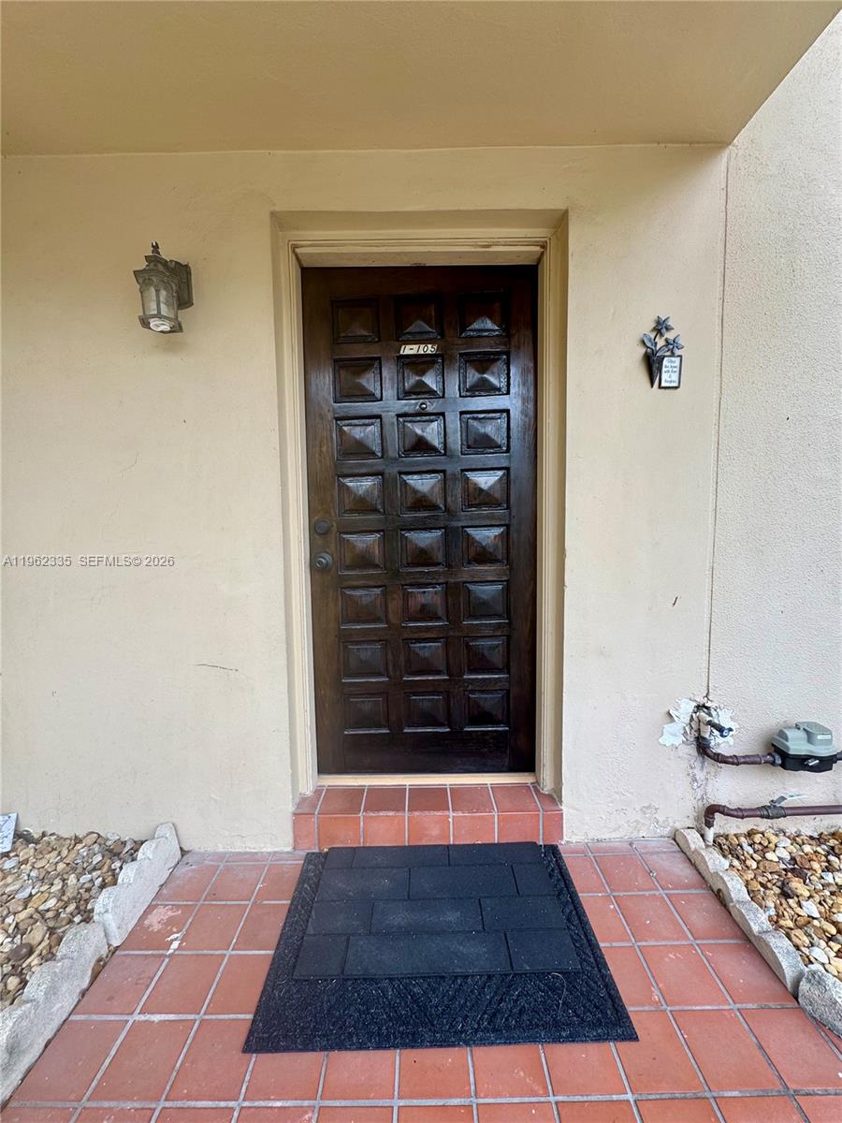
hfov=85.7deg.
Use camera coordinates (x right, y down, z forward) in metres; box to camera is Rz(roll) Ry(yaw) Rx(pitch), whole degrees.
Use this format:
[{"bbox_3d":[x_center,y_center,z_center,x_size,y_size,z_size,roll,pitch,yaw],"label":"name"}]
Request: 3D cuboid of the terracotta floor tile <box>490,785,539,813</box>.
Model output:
[{"bbox_3d":[0.365,0.924,1.768,0.156,0.014,0.166,-2,6,0],"label":"terracotta floor tile"}]

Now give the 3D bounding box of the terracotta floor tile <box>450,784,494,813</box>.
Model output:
[{"bbox_3d":[0.195,0.920,1.753,0.156,0.014,0.162,-1,5,0],"label":"terracotta floor tile"}]

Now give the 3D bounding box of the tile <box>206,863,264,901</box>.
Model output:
[{"bbox_3d":[-0.640,1.117,1.574,0.156,0.014,0.159,-2,6,0],"label":"tile"}]

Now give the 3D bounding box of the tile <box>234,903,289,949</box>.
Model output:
[{"bbox_3d":[-0.462,1.105,1.374,0.154,0.012,0.154,-1,5,0],"label":"tile"}]

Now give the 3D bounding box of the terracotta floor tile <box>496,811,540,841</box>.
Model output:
[{"bbox_3d":[0.358,0.980,1.671,0.153,0.132,0.013,-1,6,0],"label":"terracotta floor tile"}]

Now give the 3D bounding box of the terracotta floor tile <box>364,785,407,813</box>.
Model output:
[{"bbox_3d":[-0.132,0.922,1.747,0.153,0.013,0.160,-1,6,0],"label":"terracotta floor tile"}]

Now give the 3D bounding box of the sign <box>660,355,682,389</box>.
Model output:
[{"bbox_3d":[0.846,-0.640,1.540,0.071,0.106,0.012,-1,5,0],"label":"sign"}]

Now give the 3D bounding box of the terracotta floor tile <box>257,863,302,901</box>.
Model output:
[{"bbox_3d":[-0.461,1.085,1.537,0.153,0.013,0.155,-1,6,0],"label":"terracotta floor tile"}]

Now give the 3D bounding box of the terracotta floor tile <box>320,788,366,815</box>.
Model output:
[{"bbox_3d":[-0.299,0.930,1.754,0.156,0.014,0.162,-1,5,0],"label":"terracotta floor tile"}]

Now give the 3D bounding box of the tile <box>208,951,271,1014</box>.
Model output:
[{"bbox_3d":[-0.474,1.148,1.233,0.156,0.014,0.159,-2,6,0],"label":"tile"}]

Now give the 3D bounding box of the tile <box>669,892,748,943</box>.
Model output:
[{"bbox_3d":[0.851,1.071,1.364,0.153,0.013,0.155,-1,6,0],"label":"tile"}]

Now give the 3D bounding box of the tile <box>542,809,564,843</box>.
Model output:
[{"bbox_3d":[0.485,0.978,1.681,0.074,0.127,0.014,-1,5,0],"label":"tile"}]

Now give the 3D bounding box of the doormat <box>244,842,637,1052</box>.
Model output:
[{"bbox_3d":[0.045,1.074,1.351,0.914,0.022,0.620,-1,6,0],"label":"doormat"}]

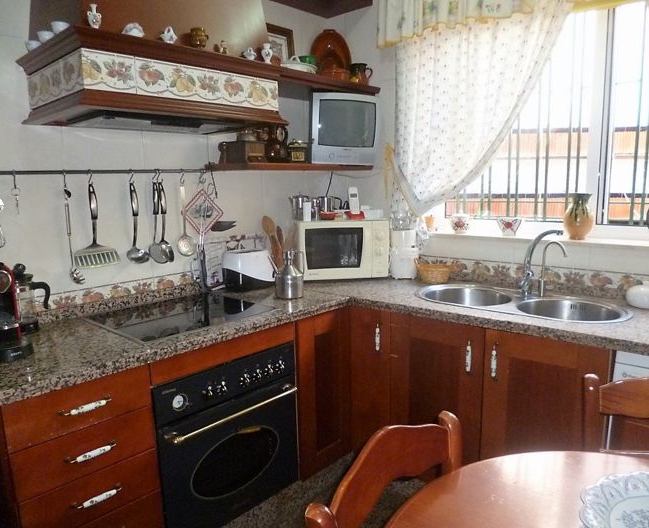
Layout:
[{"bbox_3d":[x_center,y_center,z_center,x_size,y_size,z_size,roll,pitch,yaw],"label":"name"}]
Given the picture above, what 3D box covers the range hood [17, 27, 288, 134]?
[{"bbox_3d":[-0.617,-0.639,1.850,0.540,0.214,0.804,7,12,43],"label":"range hood"}]

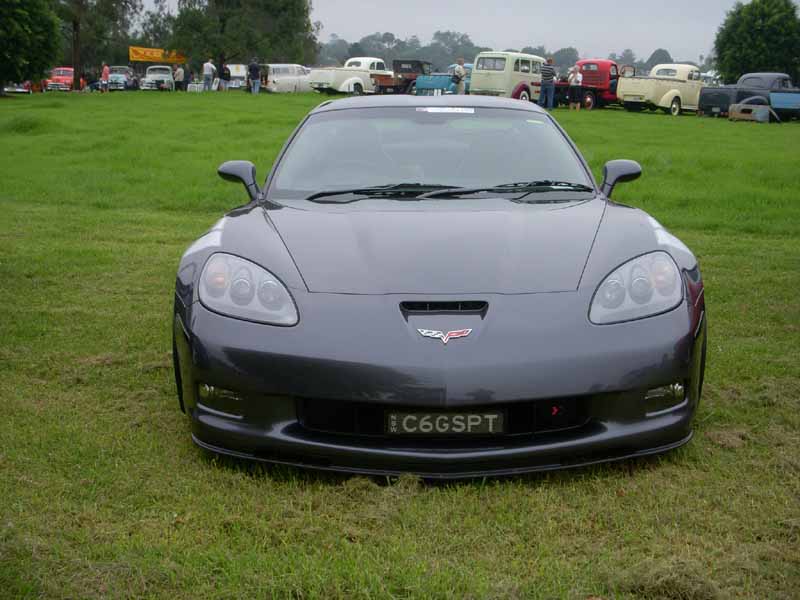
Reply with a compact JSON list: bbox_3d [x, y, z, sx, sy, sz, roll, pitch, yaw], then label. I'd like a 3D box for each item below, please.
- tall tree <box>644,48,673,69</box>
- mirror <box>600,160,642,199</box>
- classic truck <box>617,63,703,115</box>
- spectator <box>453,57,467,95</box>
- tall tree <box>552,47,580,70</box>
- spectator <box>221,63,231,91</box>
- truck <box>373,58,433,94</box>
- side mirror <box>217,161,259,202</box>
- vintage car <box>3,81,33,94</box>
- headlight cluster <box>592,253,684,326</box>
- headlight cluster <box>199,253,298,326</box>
[{"bbox_3d":[69.770,-64.009,293.094,7.700,7.500,7.700,0,12,0],"label":"tall tree"},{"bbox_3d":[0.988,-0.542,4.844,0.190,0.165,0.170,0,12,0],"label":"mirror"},{"bbox_3d":[9.508,-7.314,36.925,4.800,1.720,1.750,-11,17,-43],"label":"classic truck"},{"bbox_3d":[2.335,-8.653,42.634,0.360,1.740,0.500,-3,13,-15],"label":"spectator"},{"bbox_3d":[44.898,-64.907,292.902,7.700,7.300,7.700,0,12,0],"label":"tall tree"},{"bbox_3d":[-9.942,-12.693,61.711,0.520,1.620,0.360,-2,12,-10],"label":"spectator"},{"bbox_3d":[0.369,-11.637,56.489,1.650,1.750,4.100,9,15,35],"label":"truck"},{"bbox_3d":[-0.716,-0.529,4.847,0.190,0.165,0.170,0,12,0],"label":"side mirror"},{"bbox_3d":[-21.470,-12.573,62.033,1.720,1.450,4.300,-1,12,-6],"label":"vintage car"},{"bbox_3d":[0.832,-0.043,3.816,0.370,0.200,0.380,0,12,0],"label":"headlight cluster"},{"bbox_3d":[-0.535,-0.043,3.816,0.370,0.200,0.380,0,12,0],"label":"headlight cluster"}]

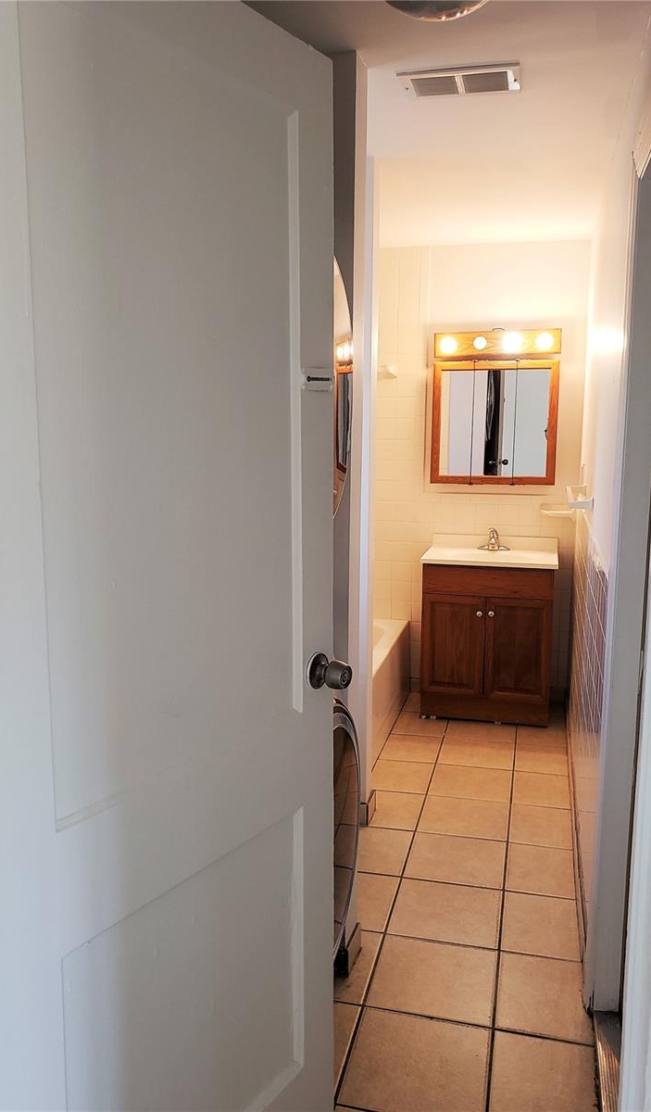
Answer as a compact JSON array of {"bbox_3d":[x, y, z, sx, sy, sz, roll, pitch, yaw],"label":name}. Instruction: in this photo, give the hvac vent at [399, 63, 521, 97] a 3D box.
[{"bbox_3d":[0.353,-1.239,2.176,0.306,0.019,0.139,2,9,14],"label":"hvac vent"}]

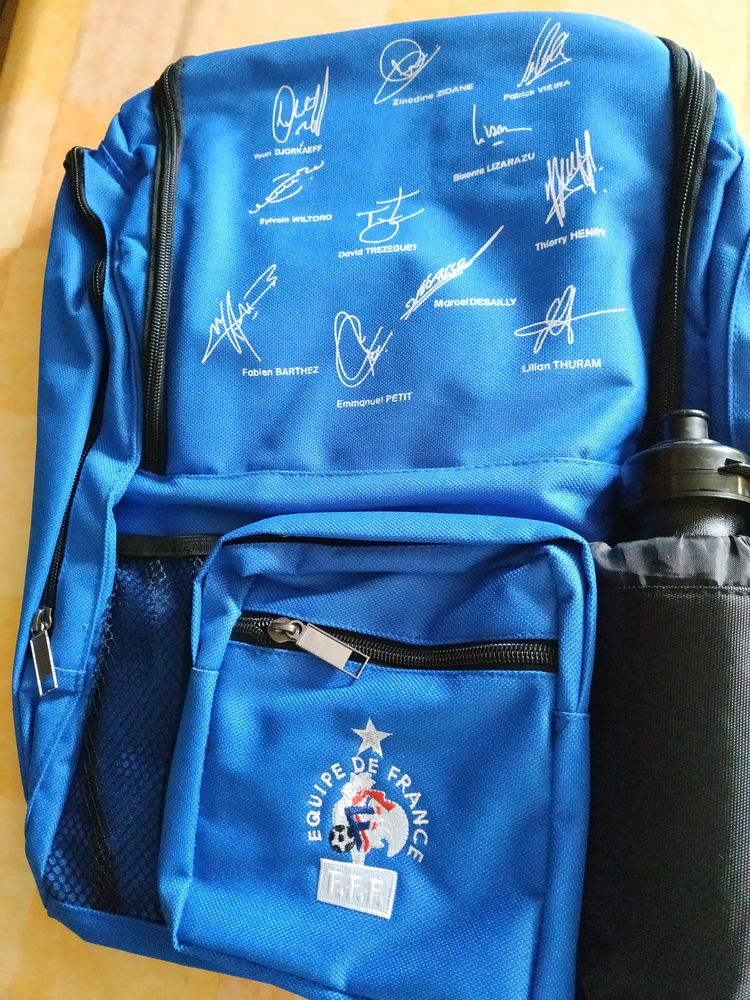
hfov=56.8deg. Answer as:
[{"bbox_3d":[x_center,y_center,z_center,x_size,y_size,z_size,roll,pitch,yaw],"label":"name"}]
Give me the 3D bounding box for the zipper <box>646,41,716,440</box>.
[{"bbox_3d":[0.141,-0.117,0.322,0.025,0.030,0.205,9,78,-10],"label":"zipper"}]

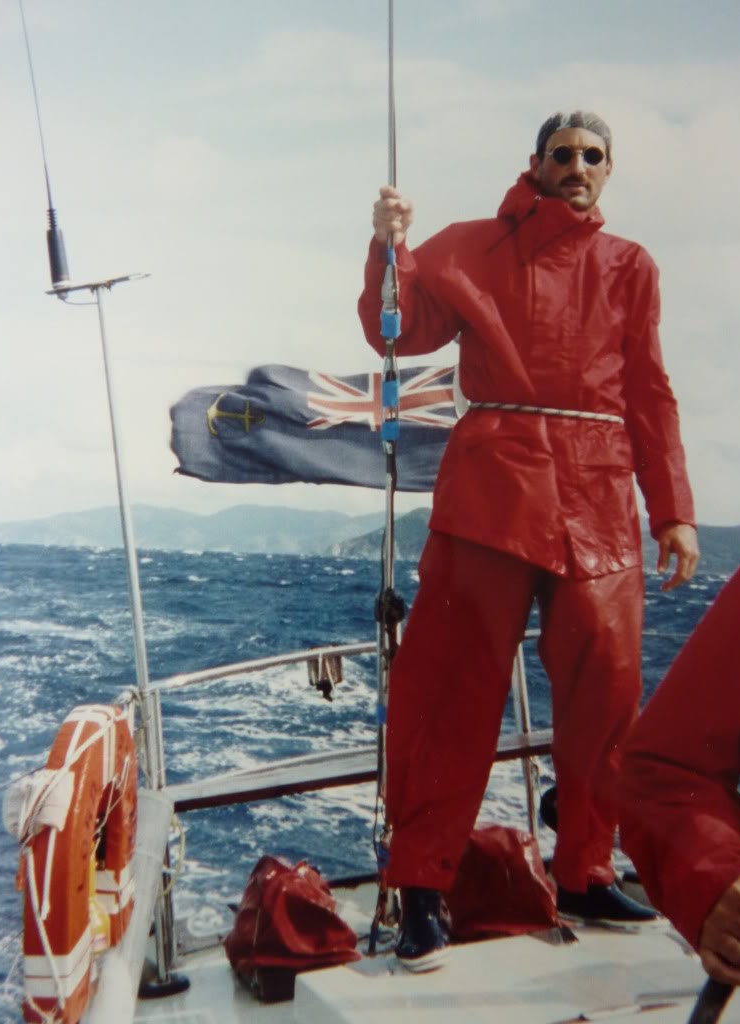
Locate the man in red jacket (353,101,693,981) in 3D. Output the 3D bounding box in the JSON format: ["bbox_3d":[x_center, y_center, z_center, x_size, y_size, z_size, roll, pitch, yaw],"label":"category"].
[{"bbox_3d":[0.342,0.022,1.575,0.710,1.810,0.500,2,-3,7],"label":"man in red jacket"}]

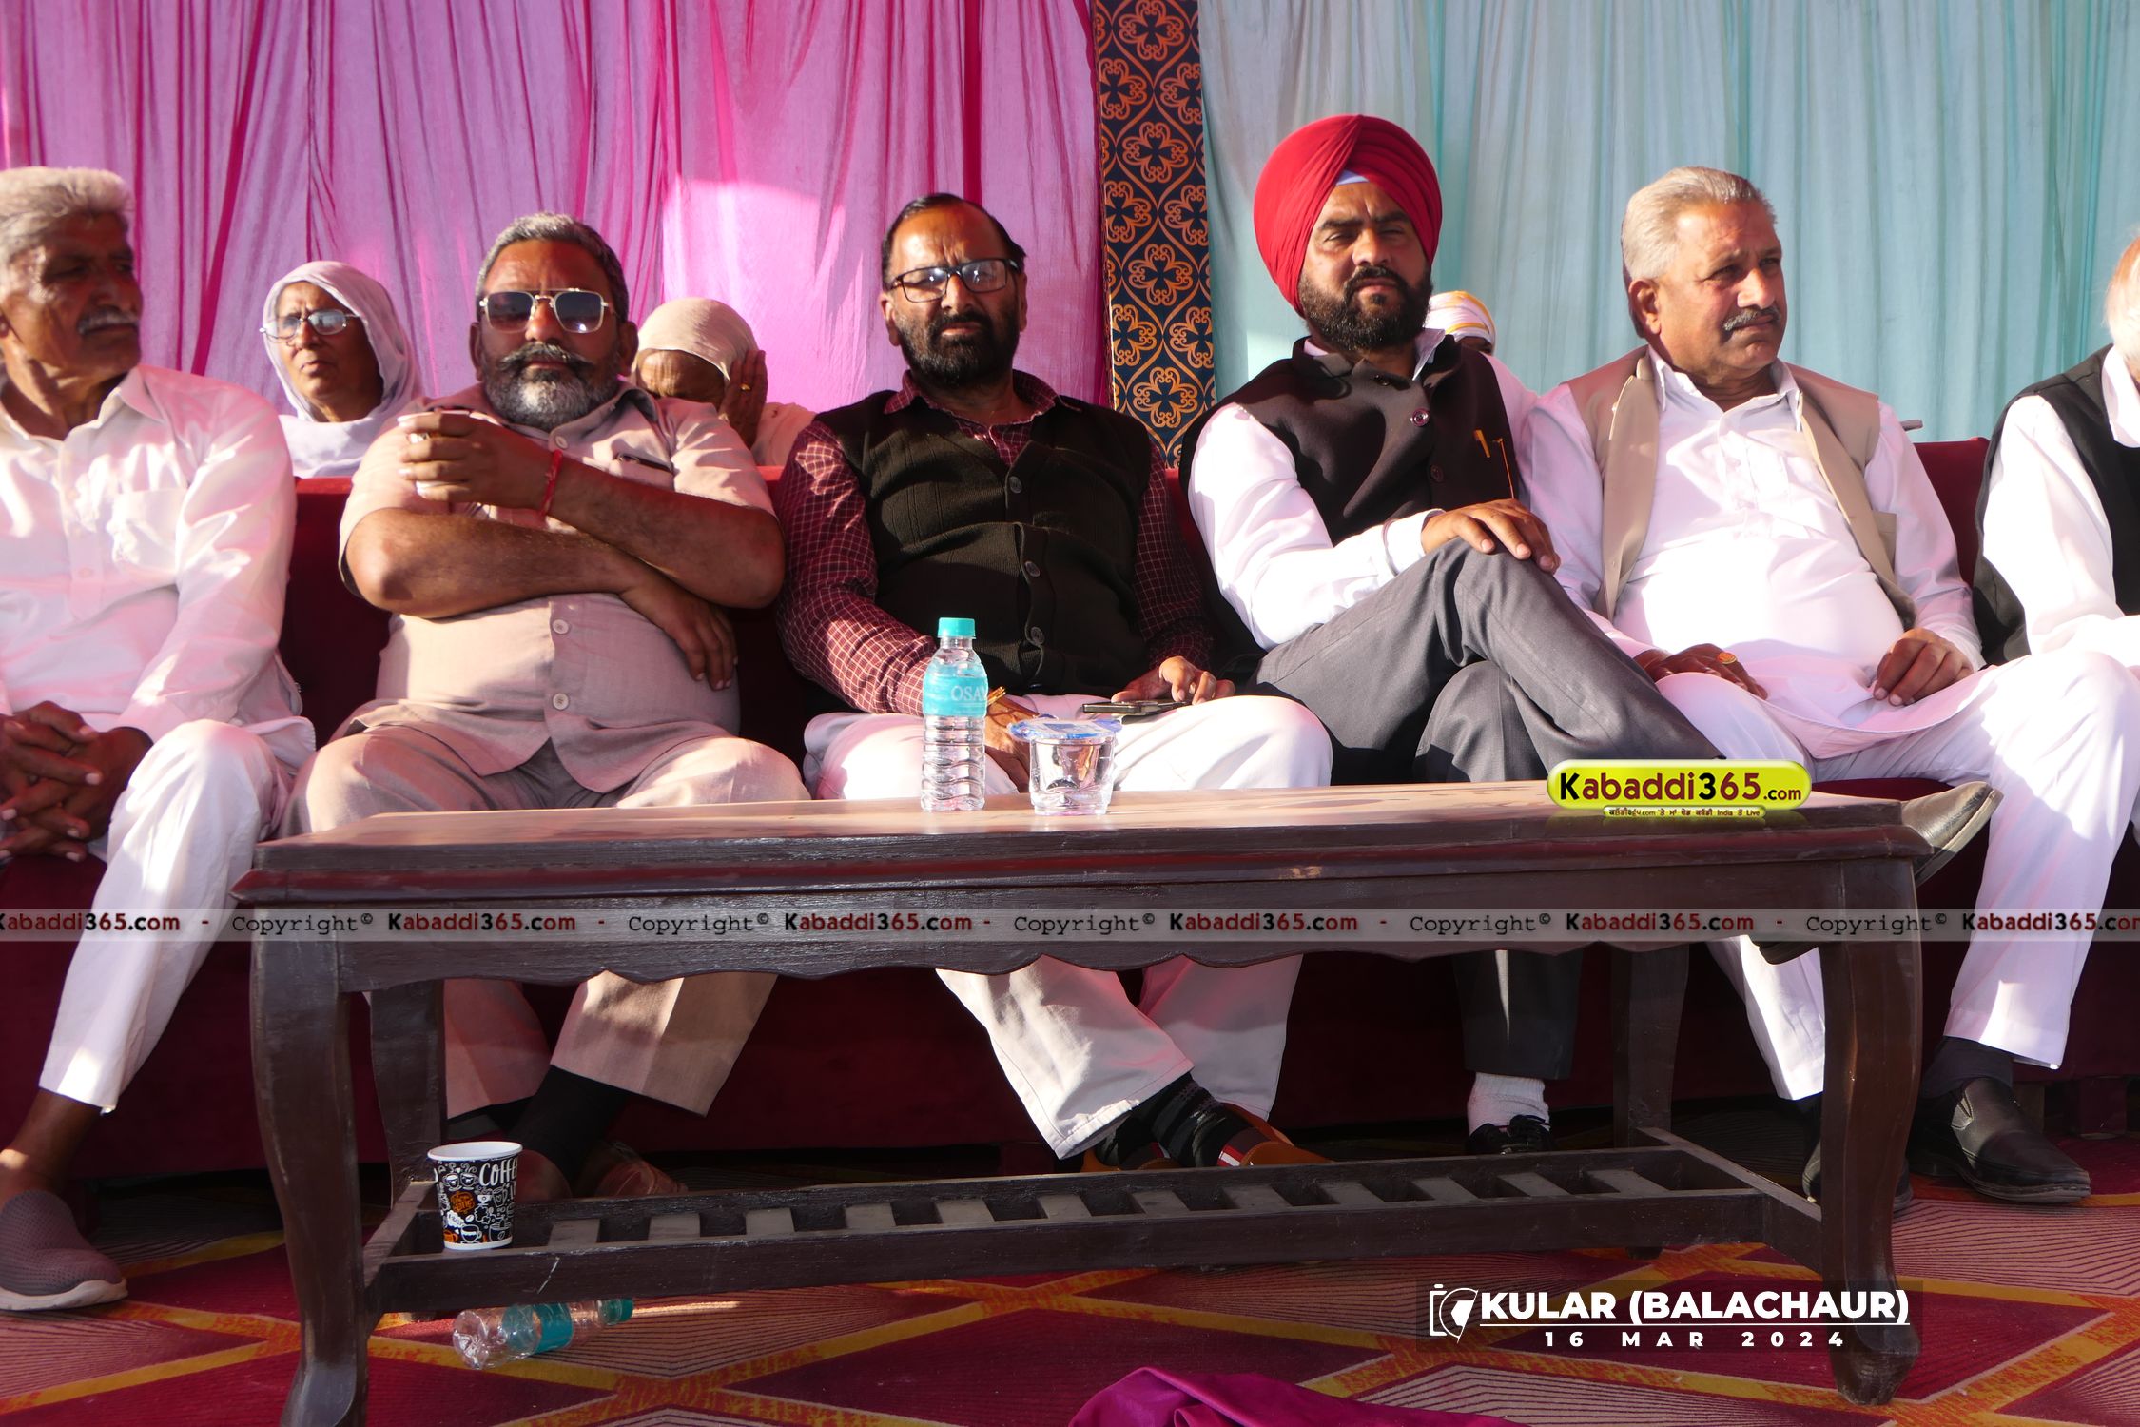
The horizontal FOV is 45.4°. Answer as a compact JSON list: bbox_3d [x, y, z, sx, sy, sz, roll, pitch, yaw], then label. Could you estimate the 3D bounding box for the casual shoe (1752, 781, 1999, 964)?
[{"bbox_3d":[0.764,0.137,2.460,0.290,0.115,0.105,-34,5,24],"label":"casual shoe"}]

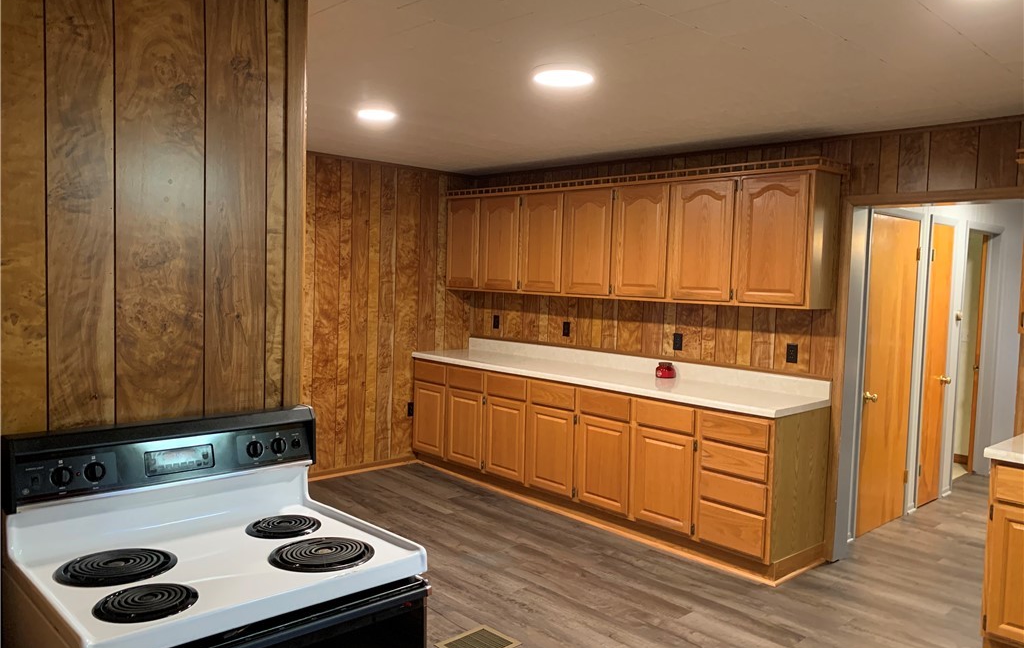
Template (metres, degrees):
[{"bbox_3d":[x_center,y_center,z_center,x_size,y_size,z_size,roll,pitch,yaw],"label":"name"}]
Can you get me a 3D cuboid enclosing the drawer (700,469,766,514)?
[{"bbox_3d":[1.340,0.889,4.241,0.450,0.150,0.395,-2,5,-42],"label":"drawer"}]

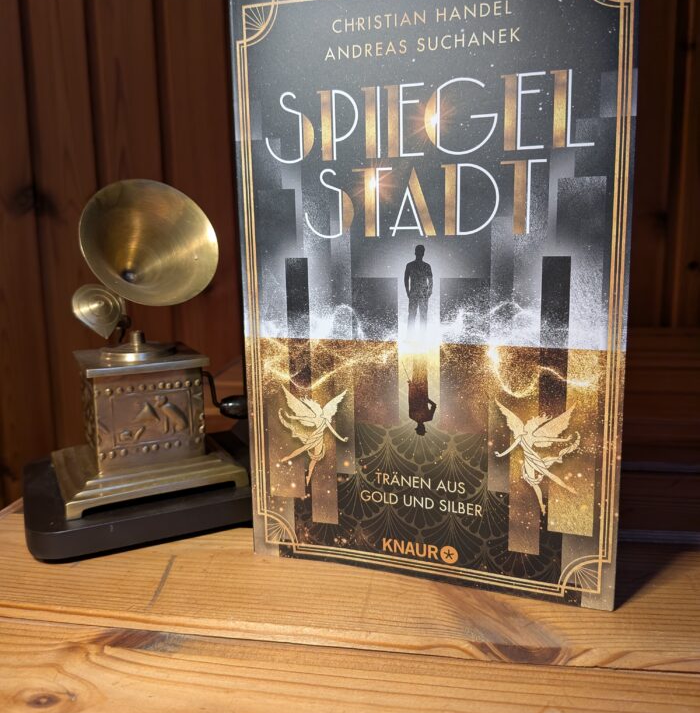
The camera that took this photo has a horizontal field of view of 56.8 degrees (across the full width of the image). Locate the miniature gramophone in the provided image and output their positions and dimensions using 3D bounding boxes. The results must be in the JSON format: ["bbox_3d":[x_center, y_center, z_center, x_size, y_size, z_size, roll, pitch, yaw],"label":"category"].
[{"bbox_3d":[-0.099,-0.006,0.311,0.114,0.155,0.112,-5,9,-27],"label":"miniature gramophone"}]

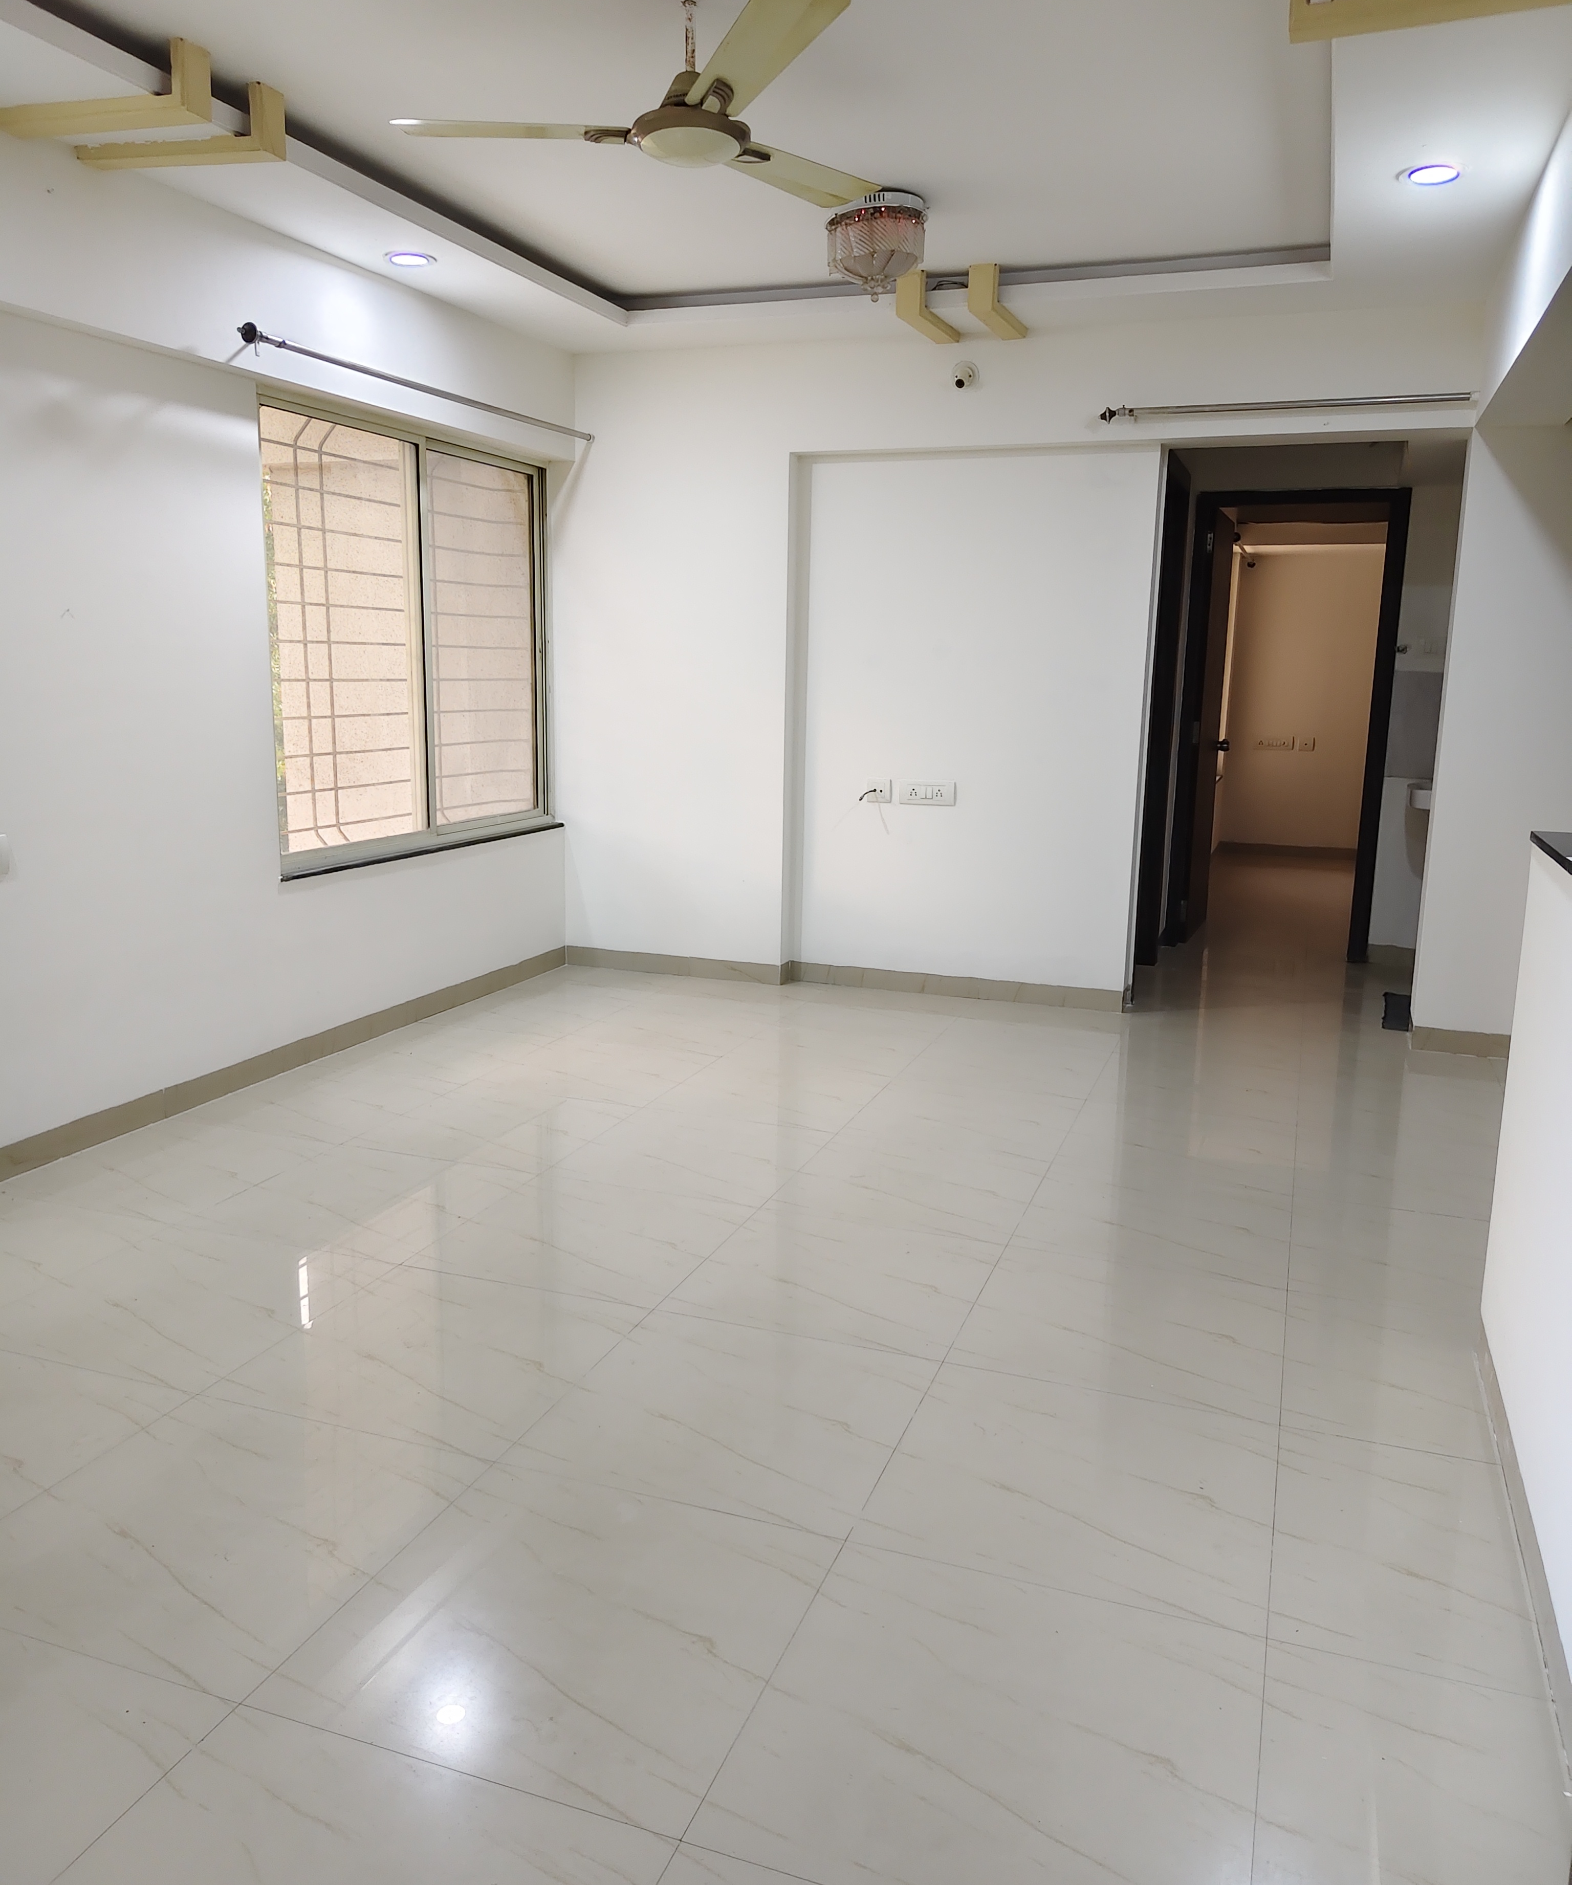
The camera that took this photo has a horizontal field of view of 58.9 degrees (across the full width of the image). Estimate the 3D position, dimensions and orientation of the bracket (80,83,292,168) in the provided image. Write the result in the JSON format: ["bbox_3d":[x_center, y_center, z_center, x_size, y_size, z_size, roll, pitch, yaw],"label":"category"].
[{"bbox_3d":[-1.463,-1.963,3.354,0.475,0.148,0.082,2,11,9],"label":"bracket"}]

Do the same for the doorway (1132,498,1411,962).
[{"bbox_3d":[2.259,-0.963,6.347,0.900,2.070,0.150,5,12,20],"label":"doorway"}]

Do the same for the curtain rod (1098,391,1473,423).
[{"bbox_3d":[1.654,-1.799,4.685,1.180,0.055,0.060,5,12,20],"label":"curtain rod"}]

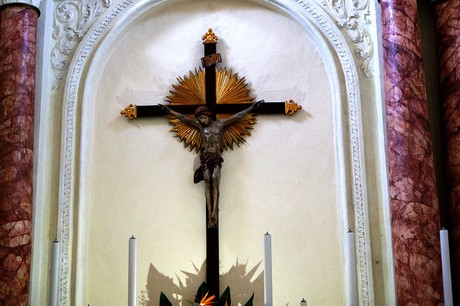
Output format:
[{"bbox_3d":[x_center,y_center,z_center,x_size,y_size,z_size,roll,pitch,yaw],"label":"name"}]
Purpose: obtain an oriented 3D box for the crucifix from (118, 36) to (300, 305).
[{"bbox_3d":[-0.131,0.032,6.442,1.284,1.997,0.220,-2,-17,2],"label":"crucifix"}]

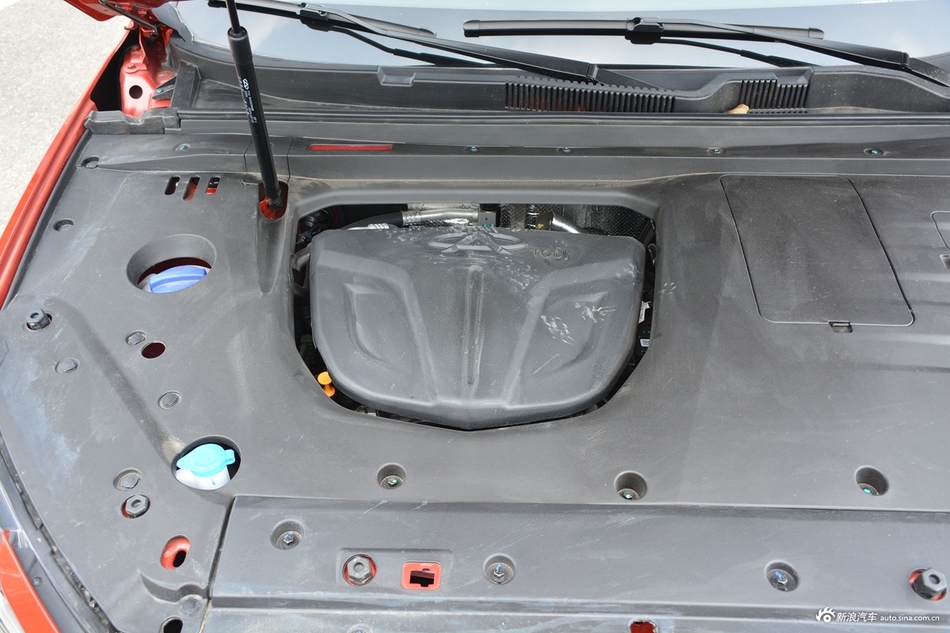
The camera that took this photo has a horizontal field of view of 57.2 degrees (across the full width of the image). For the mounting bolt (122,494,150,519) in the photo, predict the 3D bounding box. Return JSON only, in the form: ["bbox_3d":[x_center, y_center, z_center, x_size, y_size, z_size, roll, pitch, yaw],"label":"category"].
[{"bbox_3d":[-0.349,0.196,0.899,0.026,0.020,0.026,1,46,0],"label":"mounting bolt"}]

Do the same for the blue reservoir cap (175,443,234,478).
[{"bbox_3d":[-0.300,0.162,0.974,0.063,0.024,0.045,-9,44,-10],"label":"blue reservoir cap"}]

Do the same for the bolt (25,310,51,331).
[{"bbox_3d":[-0.542,0.004,1.080,0.025,0.022,0.025,1,46,0],"label":"bolt"}]

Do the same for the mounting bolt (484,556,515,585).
[{"bbox_3d":[0.025,0.257,0.876,0.027,0.016,0.027,1,46,0],"label":"mounting bolt"}]

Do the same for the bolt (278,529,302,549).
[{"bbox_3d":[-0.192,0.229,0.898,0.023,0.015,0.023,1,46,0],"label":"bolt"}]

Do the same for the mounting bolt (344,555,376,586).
[{"bbox_3d":[-0.114,0.252,0.863,0.027,0.020,0.027,1,46,0],"label":"mounting bolt"}]

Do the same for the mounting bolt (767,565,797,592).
[{"bbox_3d":[0.309,0.263,0.875,0.027,0.016,0.027,1,46,0],"label":"mounting bolt"}]

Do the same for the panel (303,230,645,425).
[{"bbox_3d":[0.004,0.026,1.146,0.445,0.090,0.345,1,45,0],"label":"panel"}]

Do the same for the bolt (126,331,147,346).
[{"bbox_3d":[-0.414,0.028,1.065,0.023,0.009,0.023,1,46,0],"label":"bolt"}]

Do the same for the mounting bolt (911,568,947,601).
[{"bbox_3d":[0.447,0.264,0.856,0.027,0.023,0.027,1,46,0],"label":"mounting bolt"}]

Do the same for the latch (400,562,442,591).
[{"bbox_3d":[-0.054,0.260,0.870,0.039,0.018,0.031,1,46,0],"label":"latch"}]

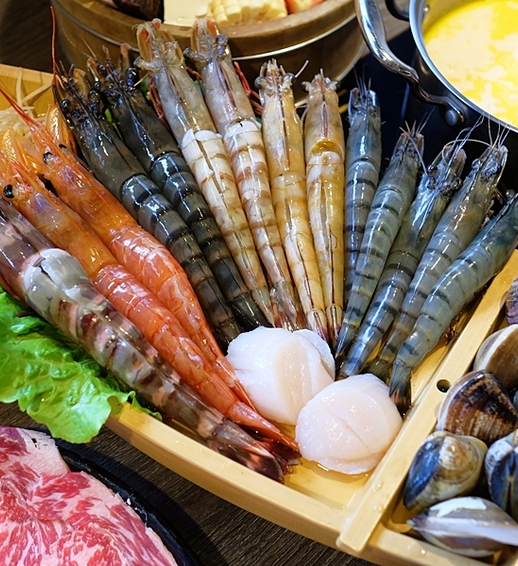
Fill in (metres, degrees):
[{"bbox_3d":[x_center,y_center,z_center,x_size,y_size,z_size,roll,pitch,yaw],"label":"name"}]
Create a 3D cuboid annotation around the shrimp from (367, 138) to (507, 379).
[{"bbox_3d":[0.092,-0.013,0.419,0.023,0.027,0.140,23,77,34],"label":"shrimp"}]

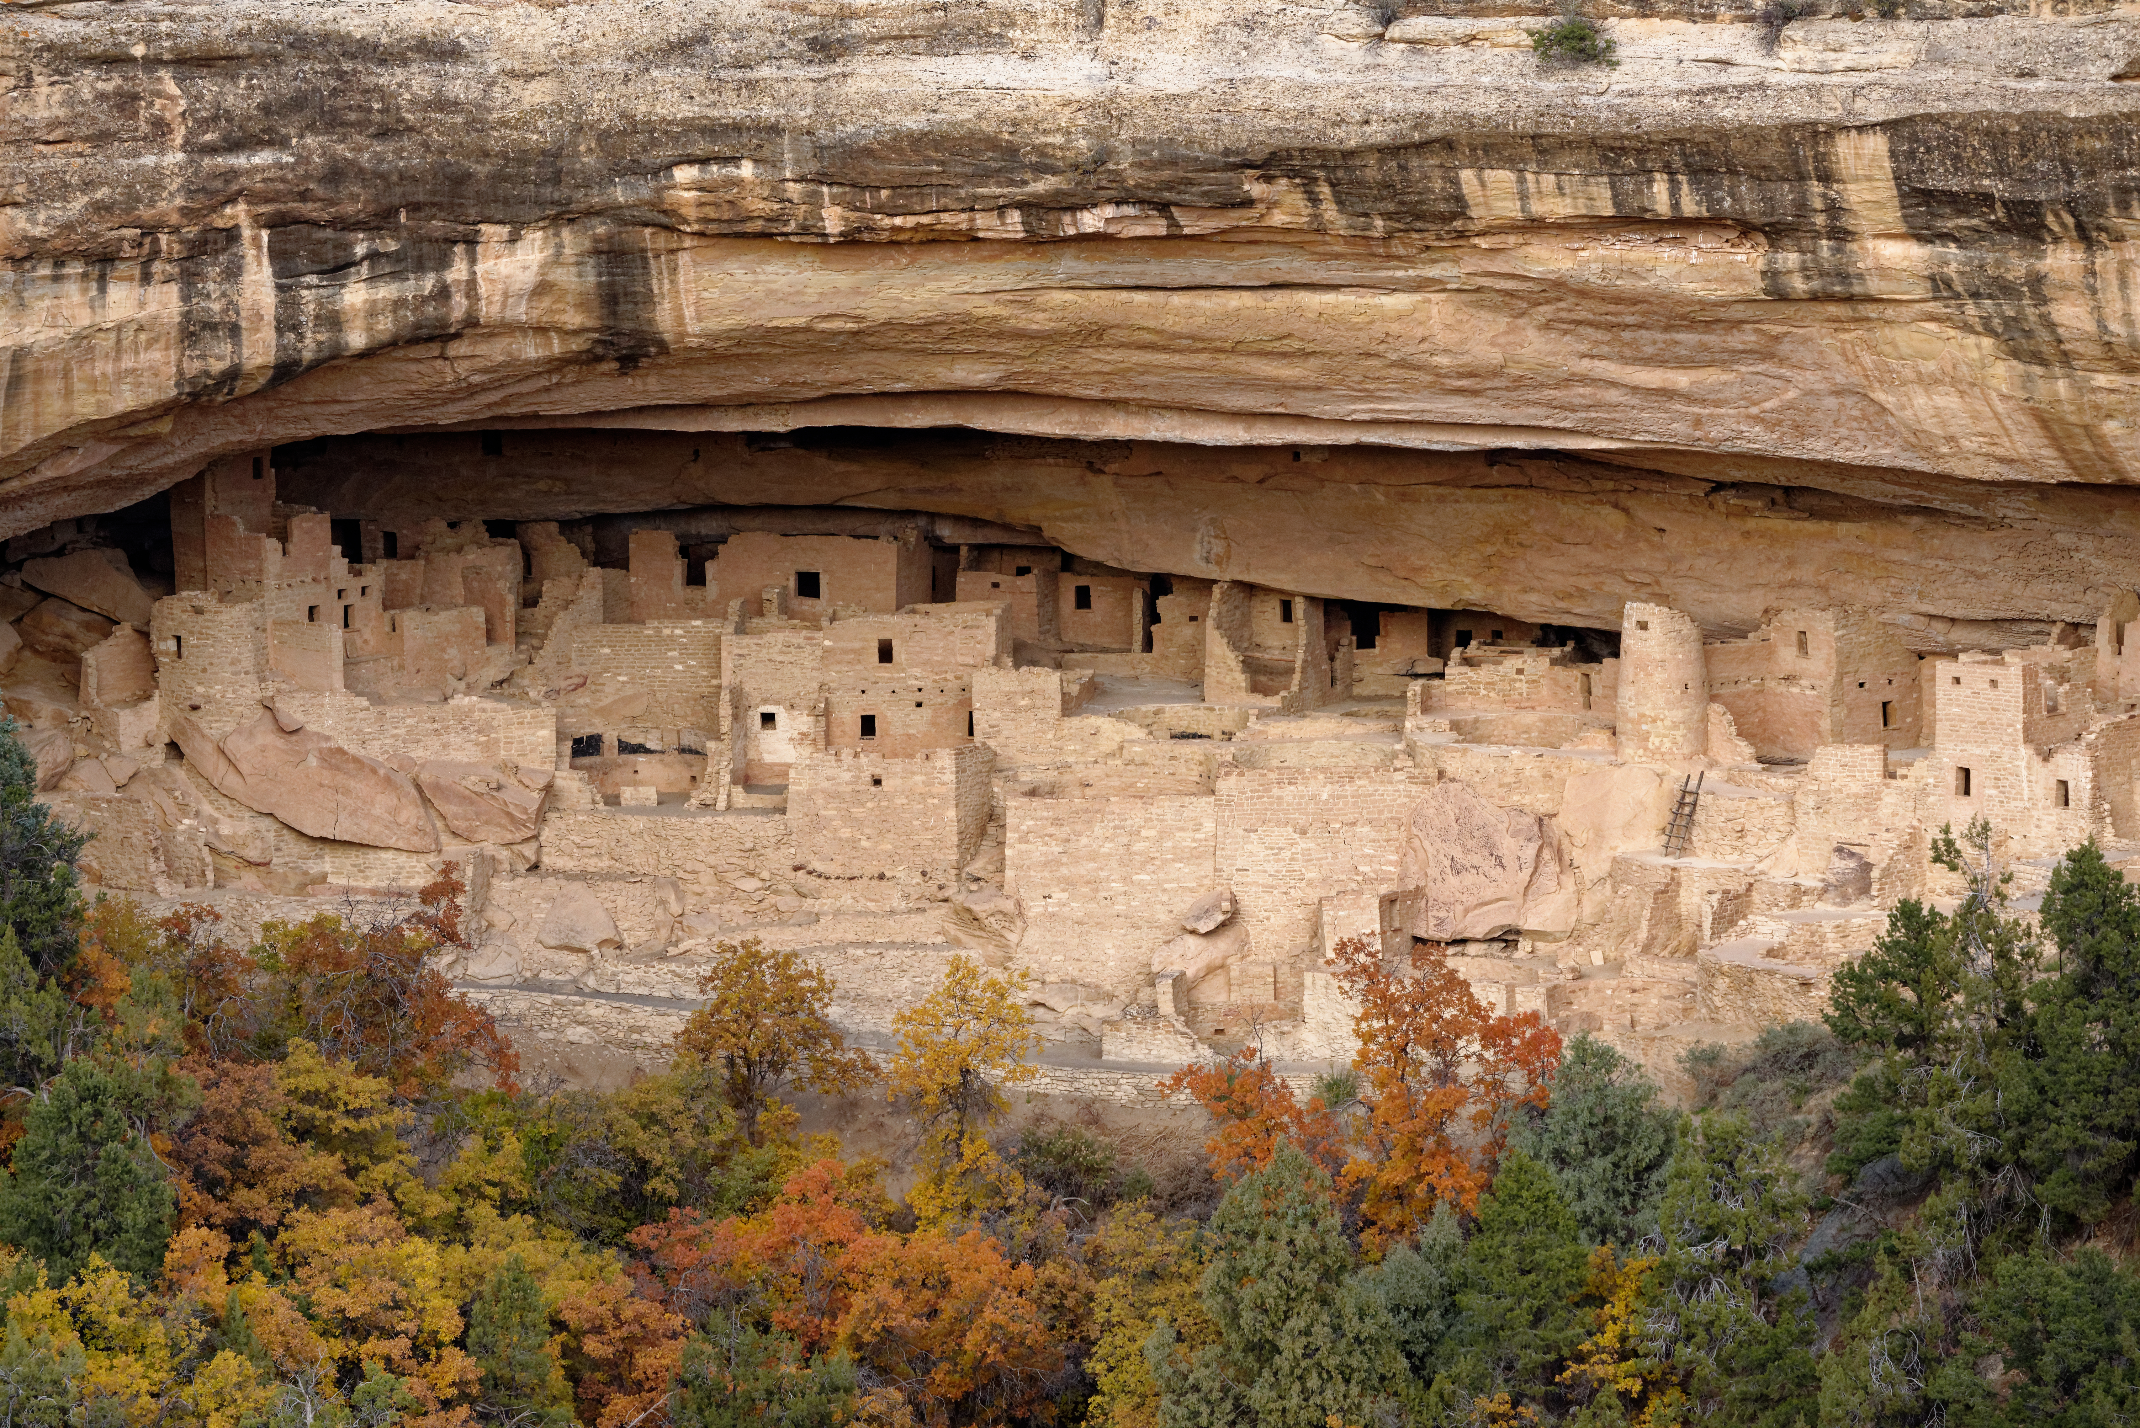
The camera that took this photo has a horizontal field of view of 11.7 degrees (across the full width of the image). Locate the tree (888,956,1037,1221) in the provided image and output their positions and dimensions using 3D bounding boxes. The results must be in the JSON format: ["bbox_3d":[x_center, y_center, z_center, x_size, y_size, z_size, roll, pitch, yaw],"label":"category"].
[{"bbox_3d":[-3.108,10.952,302.203,4.420,7.740,4.130,0,8,0],"label":"tree"}]

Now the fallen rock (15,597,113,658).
[{"bbox_3d":[-30.963,-2.656,320.906,2.990,1.860,2.360,0,8,0],"label":"fallen rock"}]

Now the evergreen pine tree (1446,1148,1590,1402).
[{"bbox_3d":[12.651,15.917,294.328,4.070,7.160,3.940,0,8,0],"label":"evergreen pine tree"}]

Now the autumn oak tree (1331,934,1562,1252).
[{"bbox_3d":[10.854,10.929,300.234,6.710,8.970,5.710,0,8,0],"label":"autumn oak tree"}]

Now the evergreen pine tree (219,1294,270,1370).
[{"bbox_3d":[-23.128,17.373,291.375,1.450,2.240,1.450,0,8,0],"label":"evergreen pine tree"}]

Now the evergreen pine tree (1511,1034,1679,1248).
[{"bbox_3d":[15.173,12.397,300.727,4.880,6.120,4.530,0,8,0],"label":"evergreen pine tree"}]

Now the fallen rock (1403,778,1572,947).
[{"bbox_3d":[12.704,4.455,315.000,5.310,4.760,3.940,0,8,0],"label":"fallen rock"}]

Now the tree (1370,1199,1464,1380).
[{"bbox_3d":[9.870,16.445,295.312,2.610,5.140,2.660,0,8,0],"label":"tree"}]

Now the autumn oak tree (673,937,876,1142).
[{"bbox_3d":[-8.651,9.606,304.172,5.910,5.950,5.410,0,8,0],"label":"autumn oak tree"}]

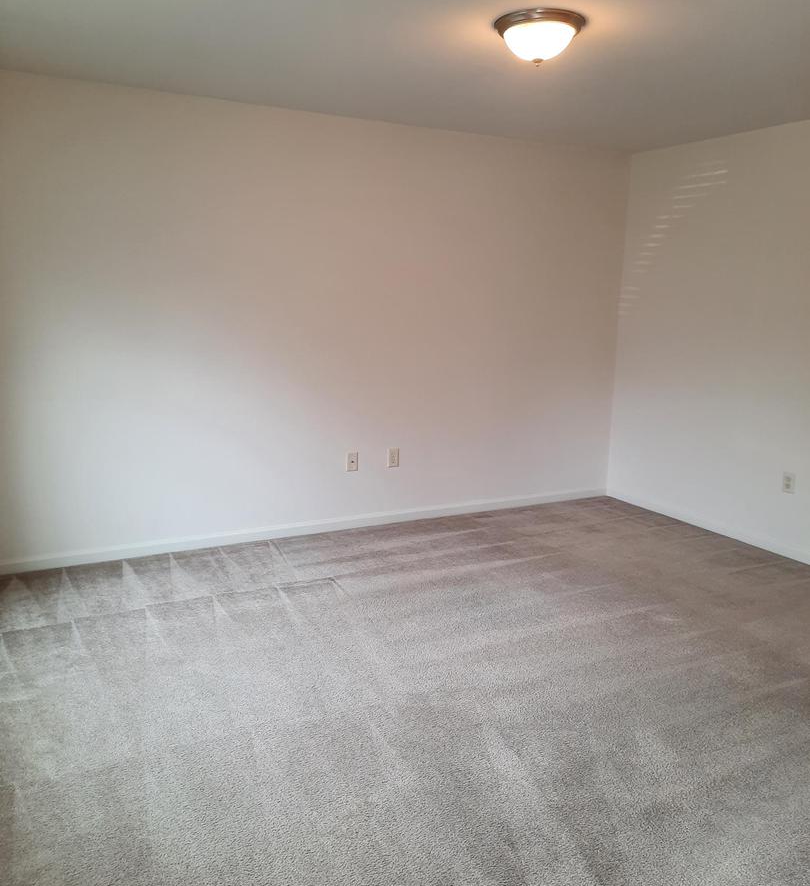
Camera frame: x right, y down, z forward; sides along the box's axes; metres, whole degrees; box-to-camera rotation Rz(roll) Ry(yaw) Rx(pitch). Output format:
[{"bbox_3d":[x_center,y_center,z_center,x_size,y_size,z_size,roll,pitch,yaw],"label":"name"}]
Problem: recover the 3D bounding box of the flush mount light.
[{"bbox_3d":[0.491,-1.457,2.860,0.330,0.142,0.330,1,11,0],"label":"flush mount light"}]

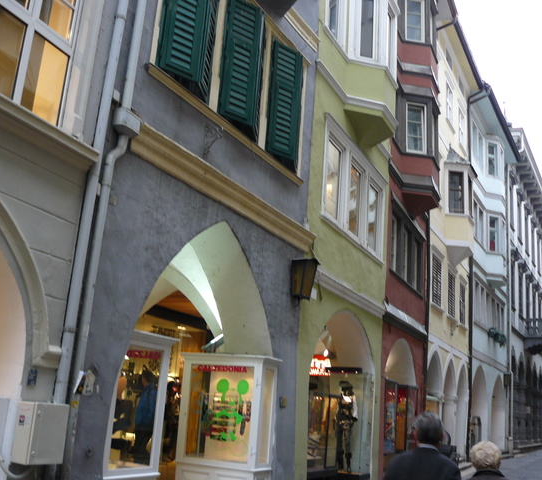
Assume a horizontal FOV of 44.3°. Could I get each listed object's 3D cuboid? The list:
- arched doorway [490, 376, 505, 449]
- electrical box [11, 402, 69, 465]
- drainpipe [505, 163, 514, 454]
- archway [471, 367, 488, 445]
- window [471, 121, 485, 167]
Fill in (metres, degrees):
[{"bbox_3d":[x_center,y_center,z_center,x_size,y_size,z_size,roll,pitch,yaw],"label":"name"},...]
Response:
[{"bbox_3d":[9.226,7.062,26.913,0.500,2.950,2.300,-4,-17,28],"label":"arched doorway"},{"bbox_3d":[-1.851,1.561,5.365,0.200,0.480,0.360,-3,-17,25],"label":"electrical box"},{"bbox_3d":[10.398,2.657,29.066,0.160,12.880,0.160,-4,-17,28],"label":"drainpipe"},{"bbox_3d":[7.495,6.096,23.822,0.500,2.950,2.300,-4,-17,28],"label":"archway"},{"bbox_3d":[8.260,-3.752,26.651,0.200,1.421,2.343,-4,-17,28],"label":"window"}]

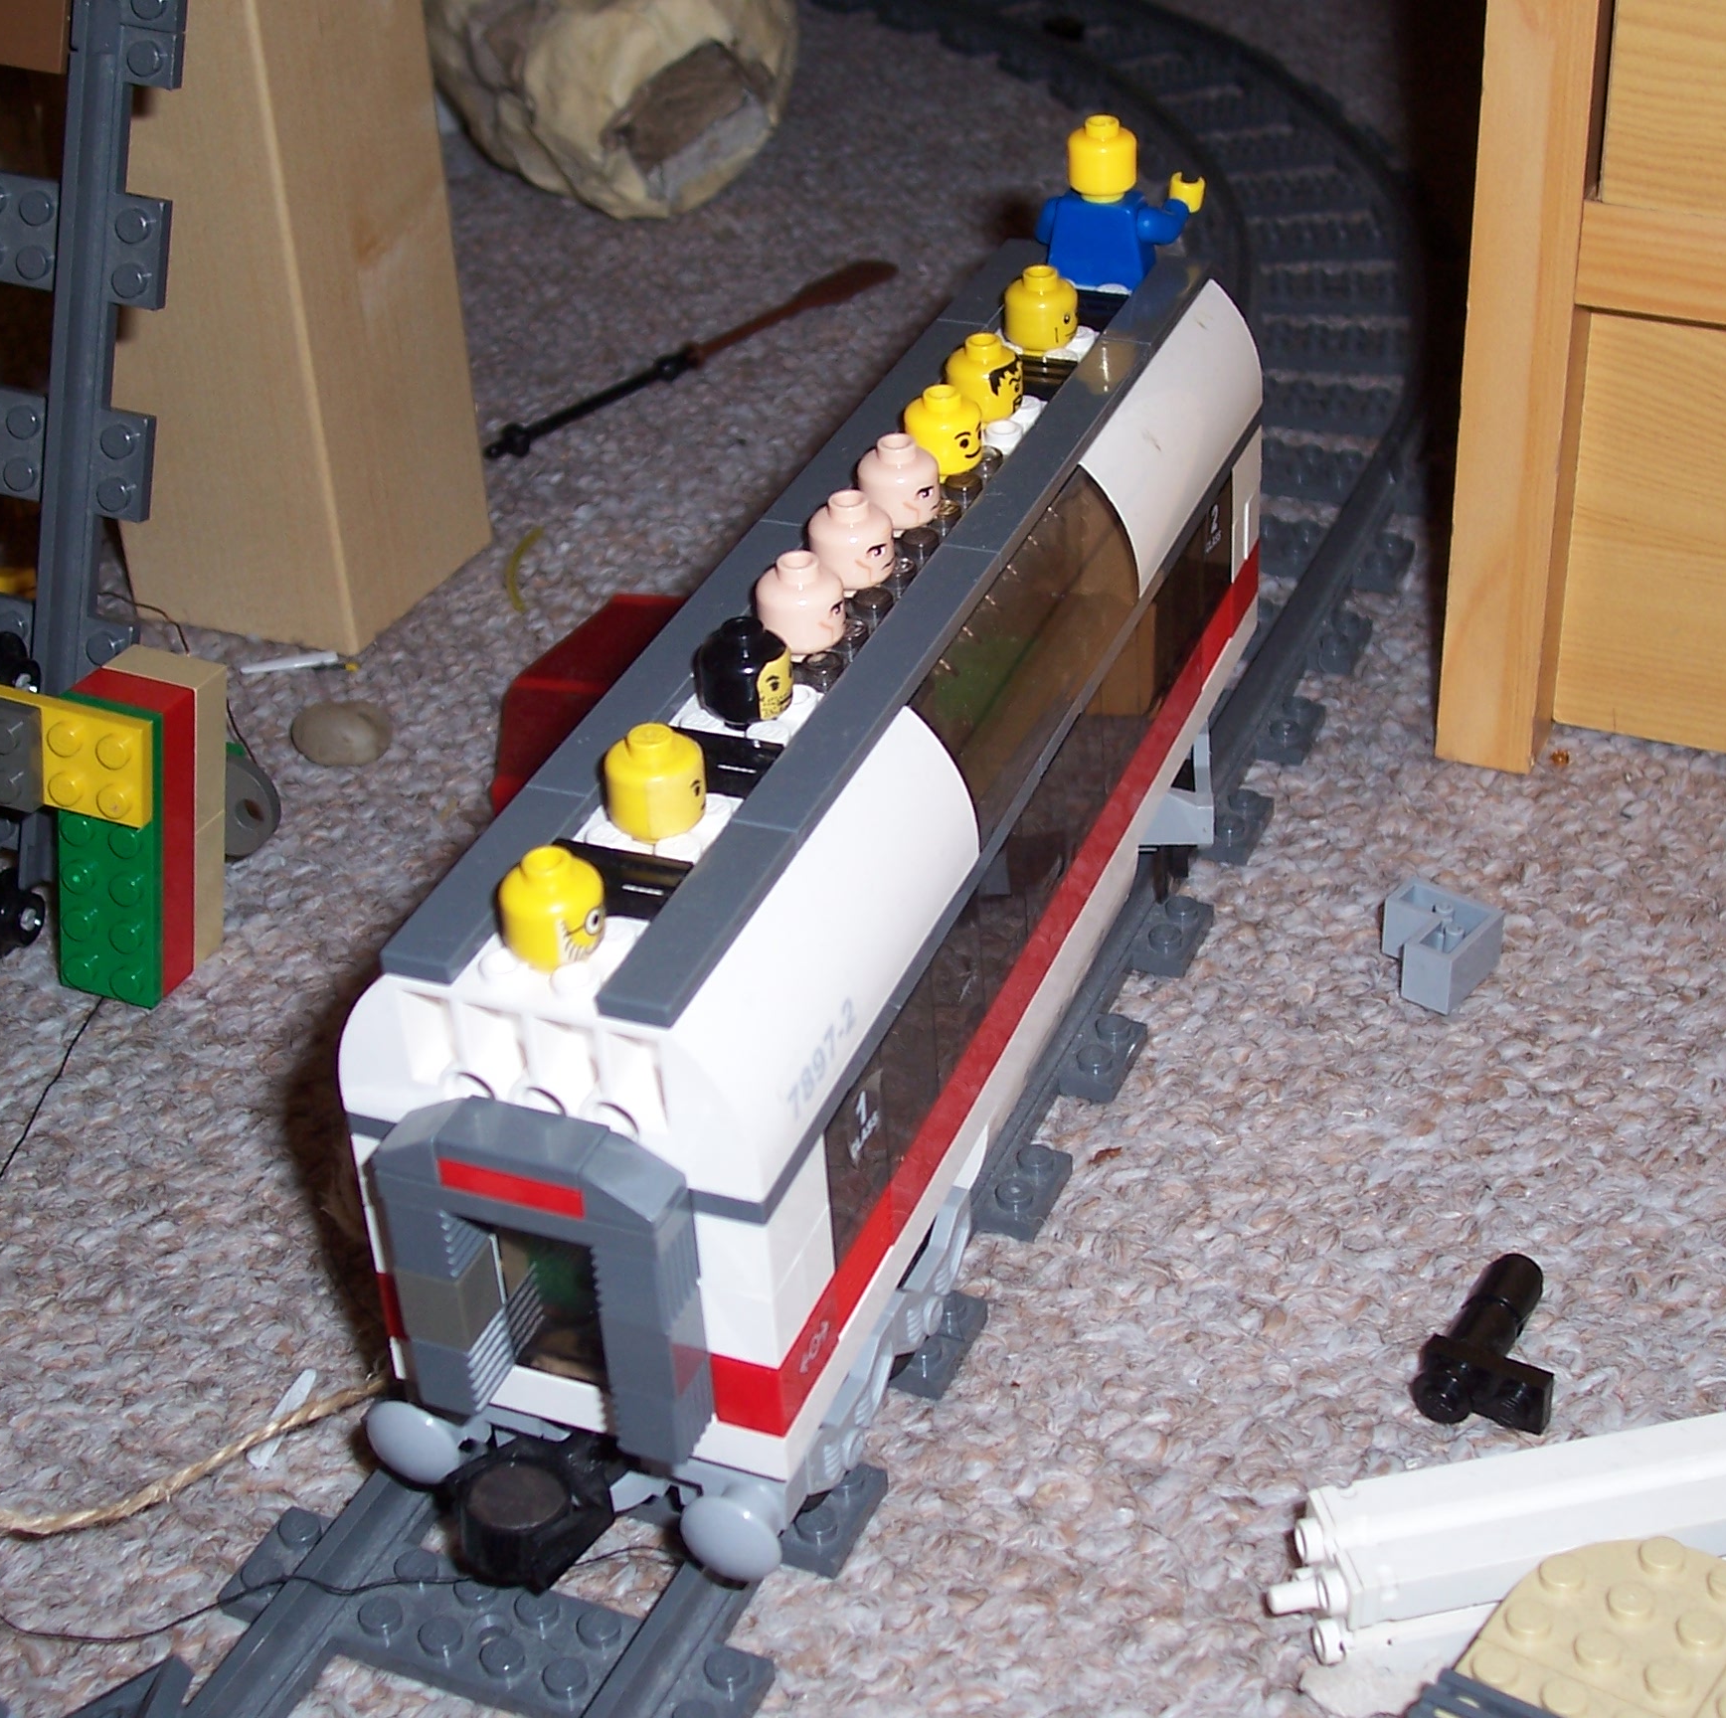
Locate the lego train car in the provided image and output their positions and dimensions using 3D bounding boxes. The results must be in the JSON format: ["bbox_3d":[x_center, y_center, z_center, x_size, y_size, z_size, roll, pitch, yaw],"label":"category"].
[{"bbox_3d":[0.004,-0.006,0.366,0.050,0.083,0.228,10,36,19],"label":"lego train car"}]

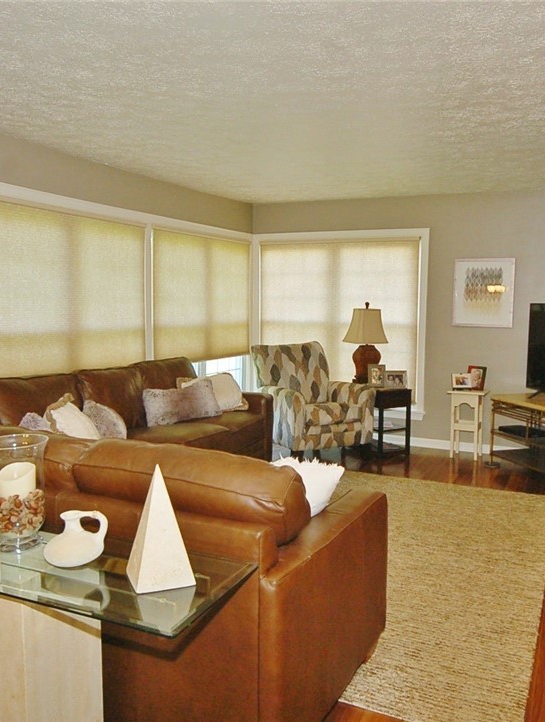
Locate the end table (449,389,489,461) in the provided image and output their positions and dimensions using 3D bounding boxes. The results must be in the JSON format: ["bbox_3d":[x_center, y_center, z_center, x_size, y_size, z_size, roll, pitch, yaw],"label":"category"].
[{"bbox_3d":[1.773,0.579,5.789,0.315,0.616,0.270,3,7,25],"label":"end table"}]

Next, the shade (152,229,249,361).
[{"bbox_3d":[-0.634,-0.595,6.043,0.050,1.180,1.700,3,7,25],"label":"shade"}]

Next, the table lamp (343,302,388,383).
[{"bbox_3d":[0.903,-0.170,6.078,0.335,0.780,0.335,-2,6,-24],"label":"table lamp"}]

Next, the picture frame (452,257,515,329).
[{"bbox_3d":[1.945,-0.626,5.835,0.523,0.629,0.030,3,6,26],"label":"picture frame"}]

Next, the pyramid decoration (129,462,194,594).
[{"bbox_3d":[-0.297,0.429,1.684,0.149,0.311,0.149,-2,6,-19],"label":"pyramid decoration"}]

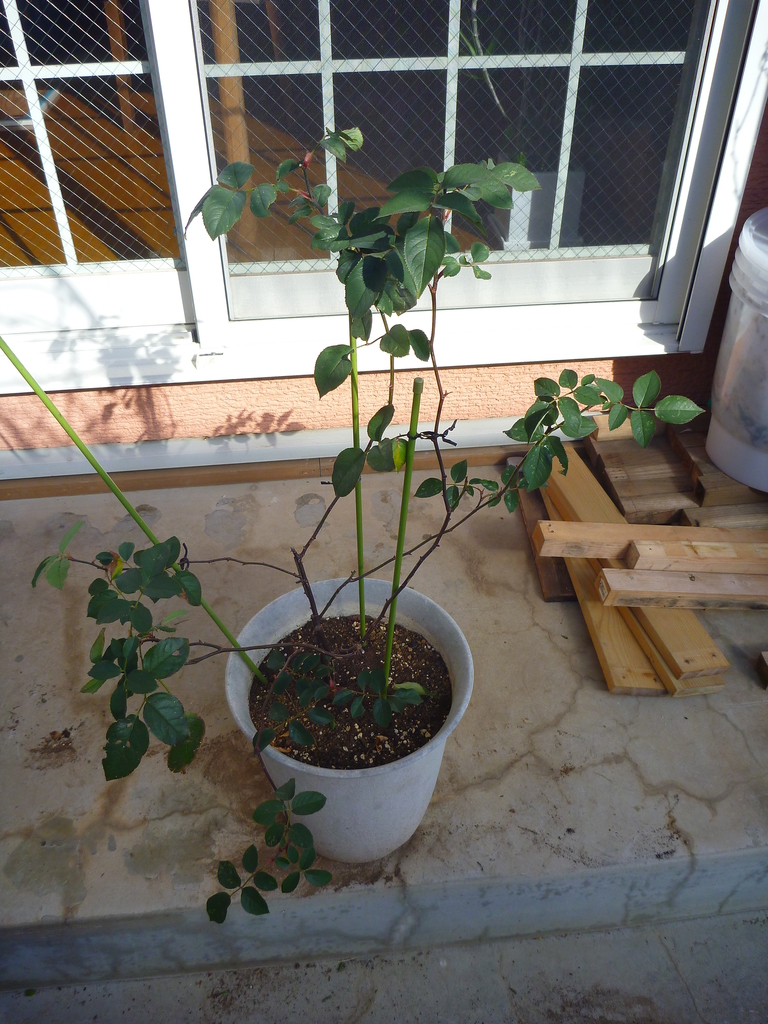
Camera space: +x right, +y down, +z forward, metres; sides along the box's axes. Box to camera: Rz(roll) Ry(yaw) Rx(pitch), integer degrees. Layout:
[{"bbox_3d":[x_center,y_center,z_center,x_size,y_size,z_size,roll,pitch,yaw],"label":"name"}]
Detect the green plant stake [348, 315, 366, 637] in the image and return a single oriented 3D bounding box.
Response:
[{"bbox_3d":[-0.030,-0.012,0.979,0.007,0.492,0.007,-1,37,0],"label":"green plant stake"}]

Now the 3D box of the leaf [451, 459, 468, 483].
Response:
[{"bbox_3d":[0.085,-0.046,0.912,0.018,0.010,0.032,21,68,13],"label":"leaf"}]

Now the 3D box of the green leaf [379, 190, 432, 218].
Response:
[{"bbox_3d":[0.017,-0.245,0.660,0.055,0.012,0.030,-27,63,-26],"label":"green leaf"}]

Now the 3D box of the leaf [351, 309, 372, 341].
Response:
[{"bbox_3d":[-0.021,-0.186,0.820,0.020,0.012,0.041,-11,71,-5],"label":"leaf"}]

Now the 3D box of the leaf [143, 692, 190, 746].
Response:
[{"bbox_3d":[-0.264,0.256,1.010,0.074,0.013,0.046,38,59,16],"label":"leaf"}]

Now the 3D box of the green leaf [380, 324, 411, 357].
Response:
[{"bbox_3d":[0.011,-0.172,0.830,0.029,0.033,0.006,9,-2,1],"label":"green leaf"}]

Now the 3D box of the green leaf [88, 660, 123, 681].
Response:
[{"bbox_3d":[-0.349,0.200,1.035,0.039,0.010,0.027,-6,60,-15],"label":"green leaf"}]

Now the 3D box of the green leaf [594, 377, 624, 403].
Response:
[{"bbox_3d":[0.227,-0.123,0.835,0.022,0.008,0.040,-38,66,-7],"label":"green leaf"}]

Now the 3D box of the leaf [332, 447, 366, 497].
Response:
[{"bbox_3d":[-0.038,-0.044,0.910,0.034,0.009,0.055,30,84,1],"label":"leaf"}]

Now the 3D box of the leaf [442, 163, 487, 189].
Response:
[{"bbox_3d":[0.071,-0.288,0.718,0.042,0.012,0.022,-17,74,-1],"label":"leaf"}]

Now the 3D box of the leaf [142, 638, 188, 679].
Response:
[{"bbox_3d":[-0.243,0.163,0.922,0.061,0.012,0.038,-32,78,5],"label":"leaf"}]

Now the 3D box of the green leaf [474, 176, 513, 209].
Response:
[{"bbox_3d":[0.092,-0.270,0.700,0.042,0.008,0.024,43,81,15],"label":"green leaf"}]

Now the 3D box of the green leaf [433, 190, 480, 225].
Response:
[{"bbox_3d":[0.060,-0.254,0.690,0.049,0.010,0.030,31,56,25],"label":"green leaf"}]

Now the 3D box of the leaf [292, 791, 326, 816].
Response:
[{"bbox_3d":[-0.078,0.305,0.870,0.036,0.006,0.022,-12,63,-10],"label":"leaf"}]

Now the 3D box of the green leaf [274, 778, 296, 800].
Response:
[{"bbox_3d":[-0.105,0.296,0.885,0.019,0.005,0.024,20,55,10],"label":"green leaf"}]

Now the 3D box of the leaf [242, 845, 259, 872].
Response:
[{"bbox_3d":[-0.163,0.429,1.025,0.018,0.010,0.034,0,52,-5],"label":"leaf"}]

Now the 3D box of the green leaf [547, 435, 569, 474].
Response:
[{"bbox_3d":[0.182,-0.060,0.870,0.025,0.009,0.045,-20,72,3],"label":"green leaf"}]

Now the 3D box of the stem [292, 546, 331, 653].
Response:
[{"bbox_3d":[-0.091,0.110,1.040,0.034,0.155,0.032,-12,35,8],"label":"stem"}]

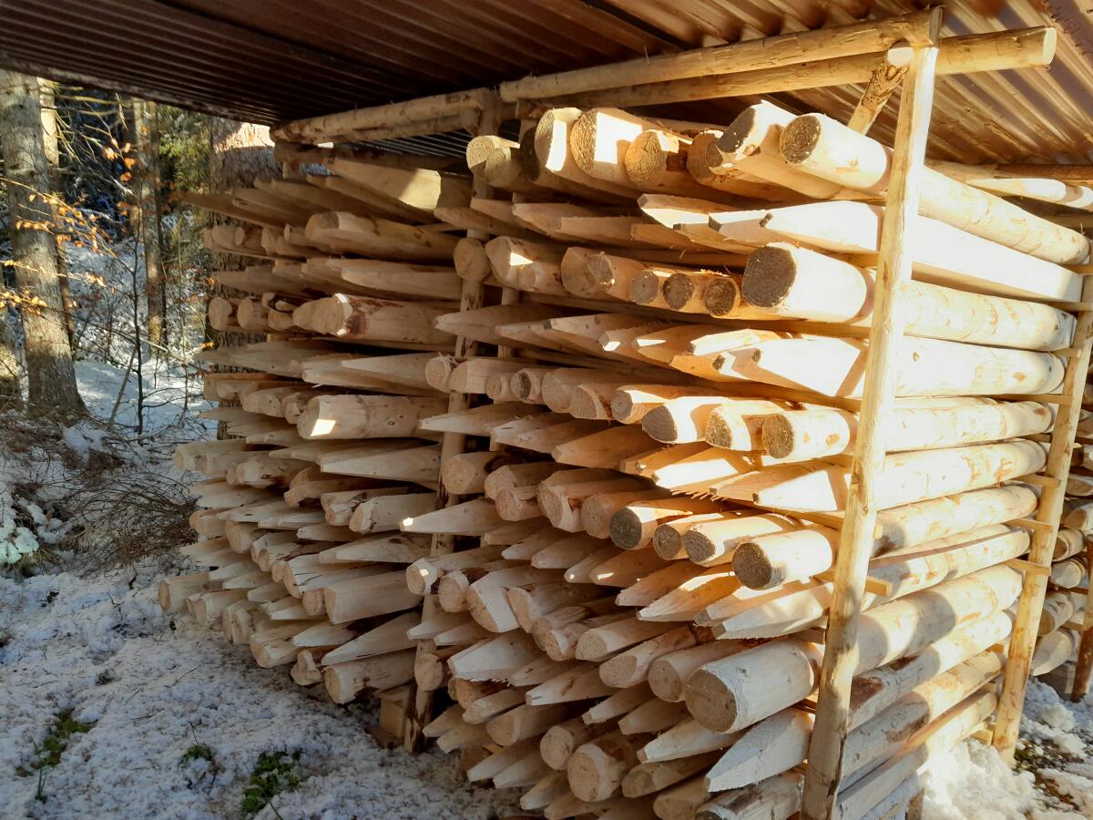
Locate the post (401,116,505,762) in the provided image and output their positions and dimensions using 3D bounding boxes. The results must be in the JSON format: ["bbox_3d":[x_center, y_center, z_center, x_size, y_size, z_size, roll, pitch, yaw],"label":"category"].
[{"bbox_3d":[-0.313,0.112,2.673,0.082,2.190,0.082,-1,12,-42],"label":"post"}]

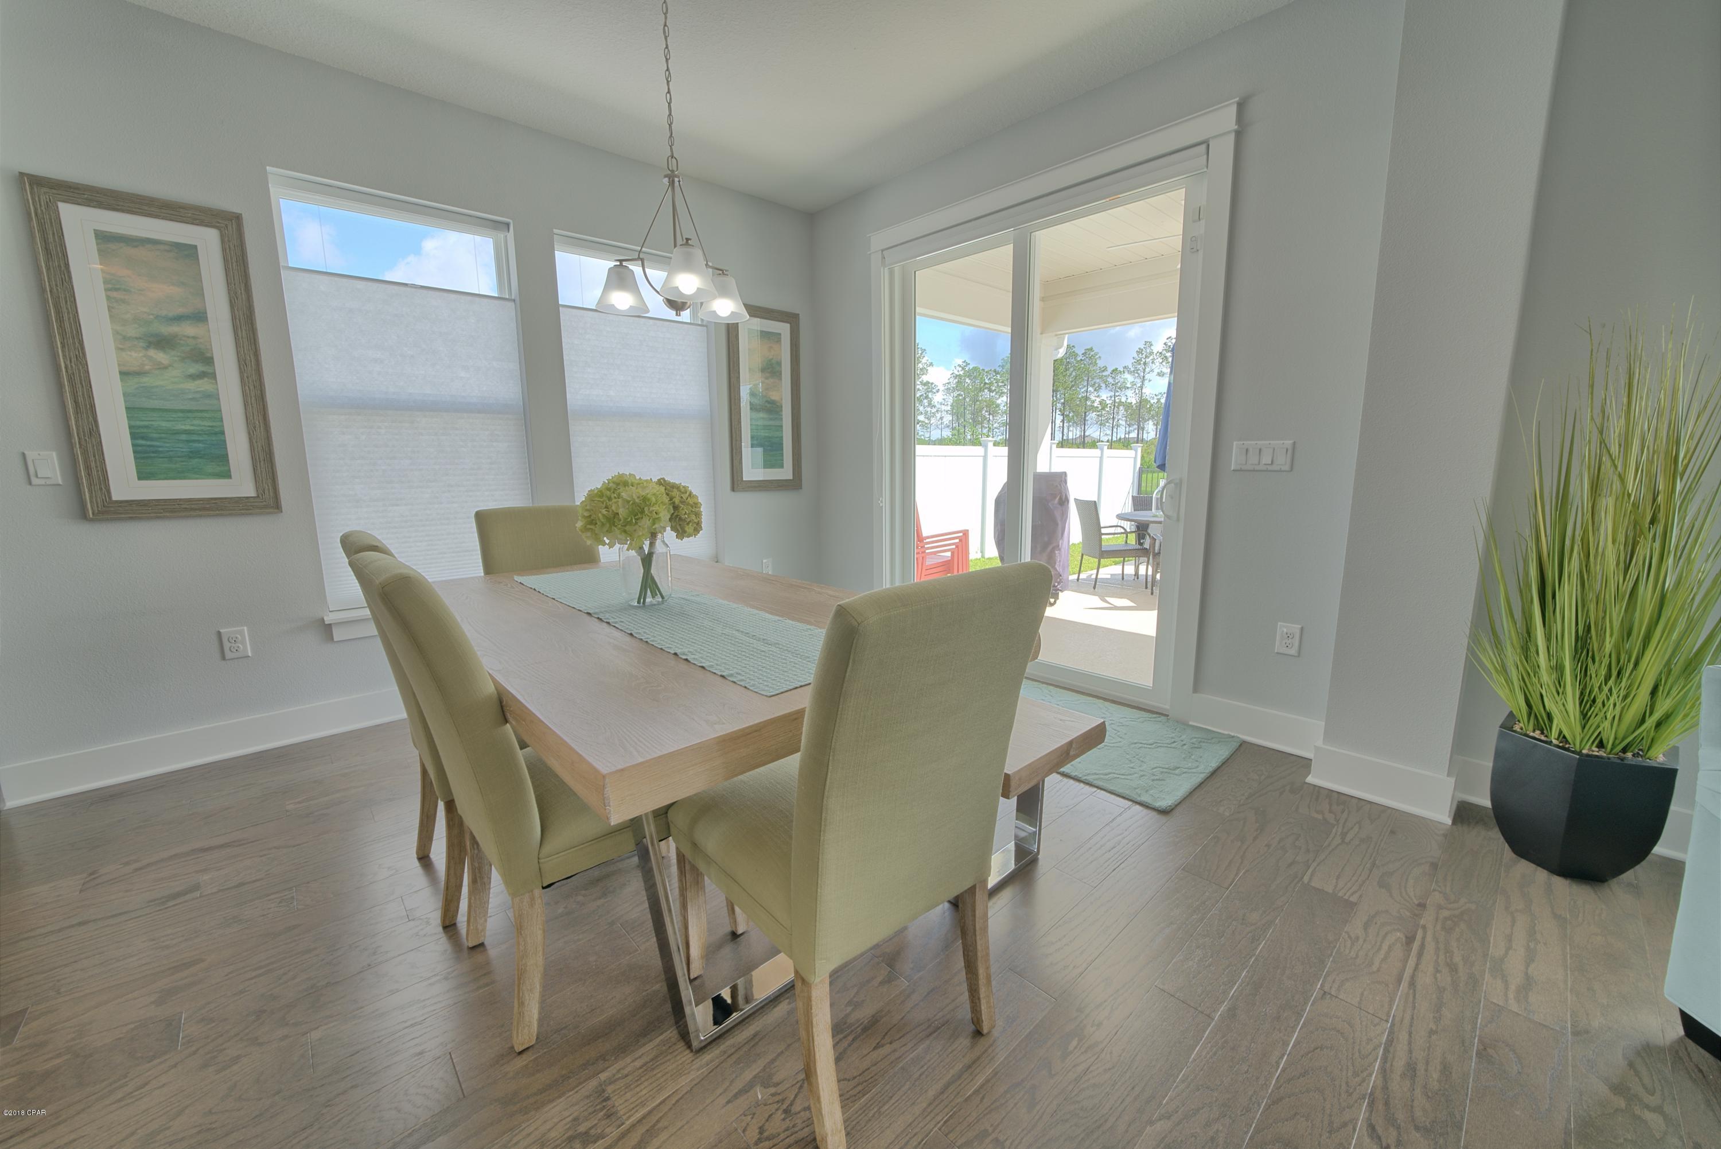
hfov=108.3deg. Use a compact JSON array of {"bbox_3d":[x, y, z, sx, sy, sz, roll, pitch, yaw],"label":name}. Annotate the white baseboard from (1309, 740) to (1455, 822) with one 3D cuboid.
[{"bbox_3d":[1.754,0.699,2.108,0.375,0.150,0.025,8,13,43],"label":"white baseboard"}]

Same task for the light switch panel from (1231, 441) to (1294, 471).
[{"bbox_3d":[1.590,-0.466,2.451,0.008,0.114,0.208,-10,13,-43],"label":"light switch panel"}]

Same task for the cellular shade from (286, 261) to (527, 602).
[{"bbox_3d":[-2.006,-0.592,2.891,0.840,1.416,0.040,-9,12,-40],"label":"cellular shade"}]

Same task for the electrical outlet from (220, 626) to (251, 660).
[{"bbox_3d":[-2.502,0.280,2.489,0.076,0.121,0.010,-9,12,-40],"label":"electrical outlet"}]

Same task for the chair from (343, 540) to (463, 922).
[{"bbox_3d":[-1.035,0.357,1.793,0.620,0.980,0.460,-9,13,-42],"label":"chair"}]

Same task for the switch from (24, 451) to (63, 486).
[{"bbox_3d":[-2.897,-0.374,2.205,0.071,0.116,0.008,-10,13,-43],"label":"switch"}]

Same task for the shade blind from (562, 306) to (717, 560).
[{"bbox_3d":[-1.218,-0.716,3.552,0.845,1.426,0.040,-9,12,-40],"label":"shade blind"}]

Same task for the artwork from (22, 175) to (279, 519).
[{"bbox_3d":[-2.637,-0.807,2.367,0.525,1.165,0.035,-10,13,-43],"label":"artwork"}]

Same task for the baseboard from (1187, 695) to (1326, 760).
[{"bbox_3d":[1.639,0.629,2.595,0.020,0.148,0.480,-10,13,-43],"label":"baseboard"}]

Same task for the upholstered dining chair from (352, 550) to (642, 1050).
[{"bbox_3d":[-0.674,0.428,1.467,0.660,0.995,0.475,-9,13,-41],"label":"upholstered dining chair"}]

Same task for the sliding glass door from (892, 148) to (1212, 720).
[{"bbox_3d":[0.808,-0.613,3.357,0.100,2.380,1.810,-10,13,-43],"label":"sliding glass door"}]

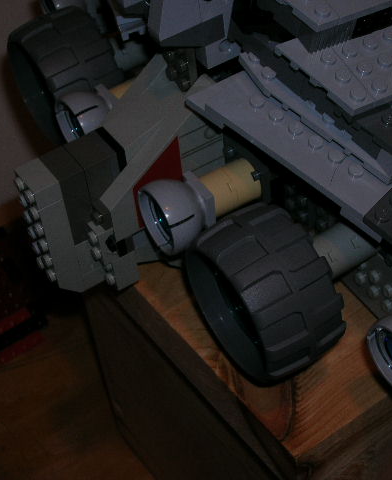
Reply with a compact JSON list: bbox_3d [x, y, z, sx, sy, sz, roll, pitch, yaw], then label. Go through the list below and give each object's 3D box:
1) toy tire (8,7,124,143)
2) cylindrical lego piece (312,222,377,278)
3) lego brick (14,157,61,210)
[{"bbox_3d":[-0.052,-0.064,0.439,0.030,0.054,0.054,-29,50,-18],"label":"toy tire"},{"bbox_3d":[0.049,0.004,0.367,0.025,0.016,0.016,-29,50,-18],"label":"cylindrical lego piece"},{"bbox_3d":[-0.055,-0.019,0.371,0.011,0.008,0.016,-29,50,-18],"label":"lego brick"}]

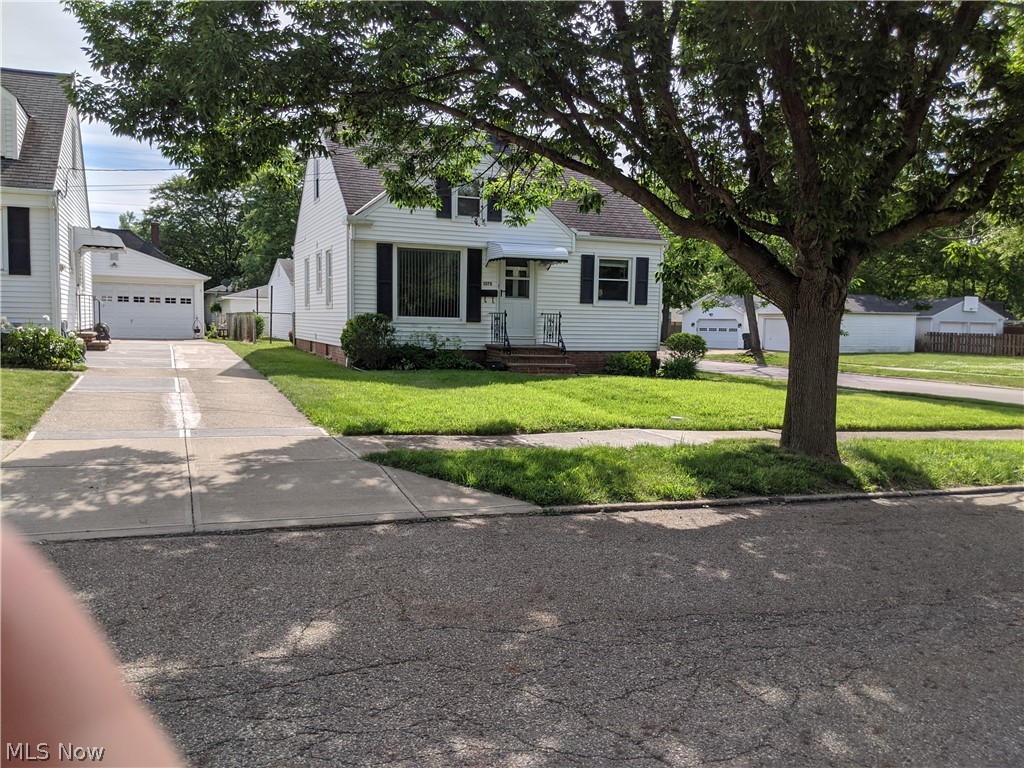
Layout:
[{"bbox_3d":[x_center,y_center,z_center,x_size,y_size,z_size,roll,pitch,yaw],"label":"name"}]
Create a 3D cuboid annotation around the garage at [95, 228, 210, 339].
[{"bbox_3d":[-17.420,-4.028,35.448,7.000,3.810,6.700,-1,5,-23],"label":"garage"}]

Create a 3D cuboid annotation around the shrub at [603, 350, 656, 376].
[{"bbox_3d":[3.013,-0.509,20.422,1.370,0.690,0.830,-1,5,-23],"label":"shrub"}]

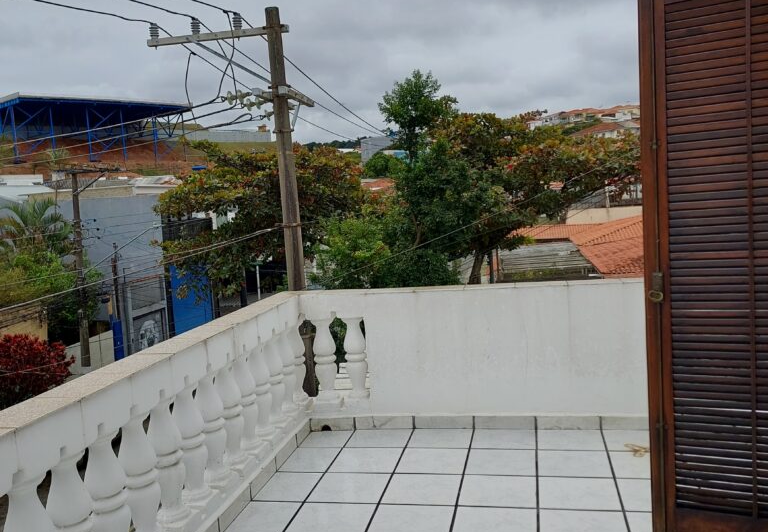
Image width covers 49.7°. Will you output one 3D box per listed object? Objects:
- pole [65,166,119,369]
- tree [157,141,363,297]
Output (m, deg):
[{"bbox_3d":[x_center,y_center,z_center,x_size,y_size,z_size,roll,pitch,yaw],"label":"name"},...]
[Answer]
[{"bbox_3d":[-11.163,0.118,32.500,2.200,7.900,0.500,-2,5,10],"label":"pole"},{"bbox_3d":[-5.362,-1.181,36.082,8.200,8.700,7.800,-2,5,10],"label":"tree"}]

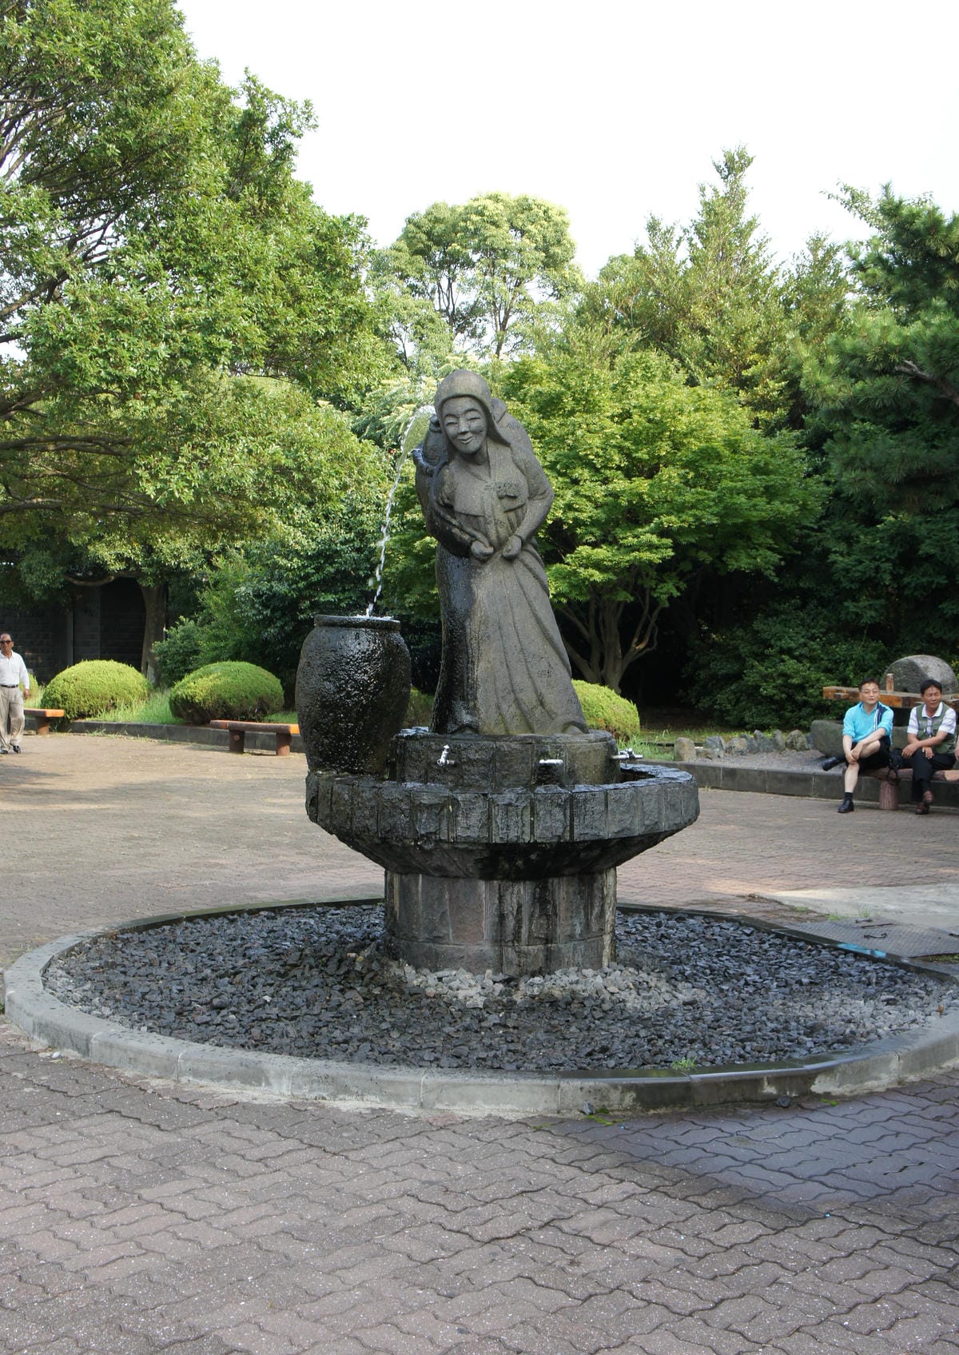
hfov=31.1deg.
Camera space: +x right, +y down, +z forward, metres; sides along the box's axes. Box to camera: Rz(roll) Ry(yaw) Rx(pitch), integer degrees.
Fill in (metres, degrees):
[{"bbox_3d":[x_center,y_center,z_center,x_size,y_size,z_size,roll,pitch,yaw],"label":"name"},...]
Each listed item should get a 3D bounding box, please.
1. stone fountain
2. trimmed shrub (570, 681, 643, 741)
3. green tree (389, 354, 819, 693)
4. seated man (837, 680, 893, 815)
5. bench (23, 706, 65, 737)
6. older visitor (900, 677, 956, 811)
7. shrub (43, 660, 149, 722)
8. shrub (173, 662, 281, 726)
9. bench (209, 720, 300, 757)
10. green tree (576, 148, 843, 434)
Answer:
[{"bbox_3d":[0.093,-0.061,8.100,1.890,2.770,1.830,1,1,0],"label":"stone fountain"},{"bbox_3d":[1.338,0.448,24.200,1.850,0.870,1.800,1,1,0],"label":"trimmed shrub"},{"bbox_3d":[2.061,-2.446,29.300,7.300,6.300,7.000,1,1,0],"label":"green tree"},{"bbox_3d":[3.709,0.645,16.650,0.580,1.270,0.820,1,1,28],"label":"seated man"},{"bbox_3d":[-7.504,0.721,28.600,1.530,0.430,0.420,2,2,44],"label":"bench"},{"bbox_3d":[4.252,0.661,16.350,0.580,1.260,0.750,1,1,30],"label":"older visitor"},{"bbox_3d":[-6.572,0.210,29.500,1.820,0.990,1.780,1,1,0],"label":"shrub"},{"bbox_3d":[-4.069,0.254,27.700,1.840,1.020,1.800,1,1,0],"label":"shrub"},{"bbox_3d":[-3.103,0.850,24.200,1.560,0.430,0.420,2,2,44],"label":"bench"},{"bbox_3d":[4.999,-5.380,37.000,6.000,11.900,6.000,1,1,0],"label":"green tree"}]

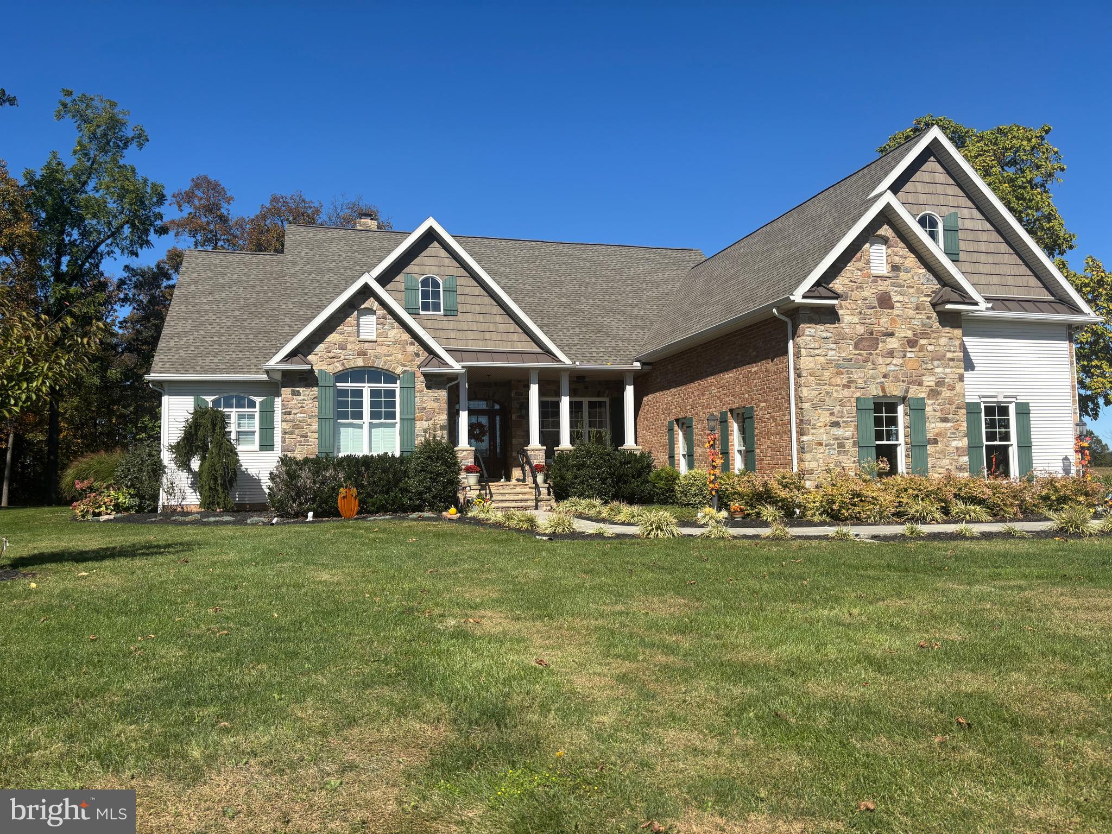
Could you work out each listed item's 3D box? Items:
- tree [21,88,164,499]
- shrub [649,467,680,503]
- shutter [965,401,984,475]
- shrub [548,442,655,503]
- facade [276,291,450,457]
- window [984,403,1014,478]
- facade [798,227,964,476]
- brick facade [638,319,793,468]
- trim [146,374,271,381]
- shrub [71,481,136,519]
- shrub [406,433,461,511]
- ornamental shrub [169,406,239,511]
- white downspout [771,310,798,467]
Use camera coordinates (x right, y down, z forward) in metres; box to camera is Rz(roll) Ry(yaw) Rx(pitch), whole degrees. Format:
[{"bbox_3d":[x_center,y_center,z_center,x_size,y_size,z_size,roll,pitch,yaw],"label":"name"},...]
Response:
[{"bbox_3d":[-19.203,-4.925,35.717,6.000,17.350,6.000,0,-4,-15],"label":"tree"},{"bbox_3d":[2.502,1.597,19.442,0.800,0.850,0.850,-1,-4,0],"label":"shrub"},{"bbox_3d":[8.745,0.538,17.449,0.390,1.770,0.050,0,-4,-15],"label":"shutter"},{"bbox_3d":[1.024,1.321,19.742,2.300,1.460,1.500,0,-4,-15],"label":"shrub"},{"bbox_3d":[-4.643,-0.426,20.454,3.950,5.330,0.350,0,-4,-15],"label":"facade"},{"bbox_3d":[9.381,0.567,17.608,0.770,1.730,0.120,0,-4,-15],"label":"window"},{"bbox_3d":[6.171,-1.058,15.964,3.680,5.610,0.350,0,-4,-15],"label":"facade"},{"bbox_3d":[3.455,0.189,19.343,0.300,3.780,8.365,0,-4,-15],"label":"brick facade"},{"bbox_3d":[-8.908,-1.000,21.566,3.000,0.150,0.130,0,-4,-15],"label":"trim"},{"bbox_3d":[-10.338,1.893,19.059,1.300,0.900,1.100,0,-4,-15],"label":"shrub"},{"bbox_3d":[-2.930,1.278,19.620,1.220,1.800,1.250,0,-4,-15],"label":"shrub"},{"bbox_3d":[-8.796,1.058,20.919,1.600,2.650,1.350,0,-4,-15],"label":"ornamental shrub"},{"bbox_3d":[4.255,-0.192,15.565,0.500,3.800,0.120,0,-4,-15],"label":"white downspout"}]

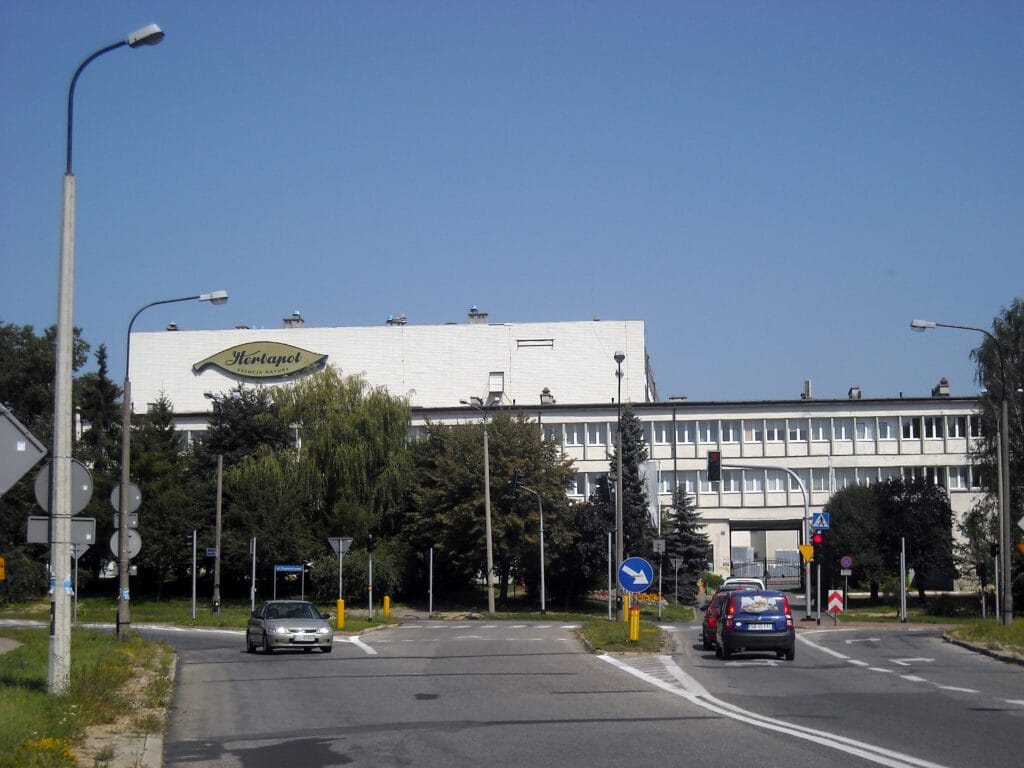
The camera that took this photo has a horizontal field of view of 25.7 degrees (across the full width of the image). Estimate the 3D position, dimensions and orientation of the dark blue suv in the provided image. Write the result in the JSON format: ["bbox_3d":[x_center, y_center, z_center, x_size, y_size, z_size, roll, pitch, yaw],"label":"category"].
[{"bbox_3d":[5.486,5.472,51.379,1.590,1.540,3.550,0,-5,1],"label":"dark blue suv"}]

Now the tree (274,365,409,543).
[{"bbox_3d":[-9.466,5.528,125.560,7.819,13.067,7.819,0,-5,0],"label":"tree"}]

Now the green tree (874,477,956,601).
[{"bbox_3d":[23.388,8.975,130.310,4.753,7.229,4.753,0,-5,0],"label":"green tree"}]

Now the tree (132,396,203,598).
[{"bbox_3d":[-19.690,6.493,128.497,4.115,11.595,4.115,0,-5,0],"label":"tree"}]

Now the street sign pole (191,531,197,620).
[{"bbox_3d":[-11.848,7.115,83.640,0.130,3.310,0.130,0,-5,0],"label":"street sign pole"}]

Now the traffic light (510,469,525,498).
[{"bbox_3d":[0.247,4.470,101.000,0.500,1.270,0.500,0,-5,0],"label":"traffic light"}]

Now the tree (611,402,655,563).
[{"bbox_3d":[6.617,6.460,123.449,2.636,10.479,2.636,0,-5,0],"label":"tree"}]

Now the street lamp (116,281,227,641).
[{"bbox_3d":[-9.639,2.275,64.022,3.150,9.950,0.400,0,-5,0],"label":"street lamp"}]

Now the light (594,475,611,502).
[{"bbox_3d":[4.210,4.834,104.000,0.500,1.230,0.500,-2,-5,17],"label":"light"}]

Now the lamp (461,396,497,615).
[{"bbox_3d":[-1.481,5.538,102.423,1.777,9.877,0.888,0,-5,0],"label":"lamp"}]

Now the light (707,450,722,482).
[{"bbox_3d":[7.866,3.212,87.550,0.526,1.169,0.350,0,-5,0],"label":"light"}]

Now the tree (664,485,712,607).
[{"bbox_3d":[9.757,9.170,126.272,2.800,6.400,2.800,0,-5,0],"label":"tree"}]

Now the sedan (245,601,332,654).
[{"bbox_3d":[-5.760,6.259,58.313,1.700,1.400,4.300,1,-5,-14],"label":"sedan"}]

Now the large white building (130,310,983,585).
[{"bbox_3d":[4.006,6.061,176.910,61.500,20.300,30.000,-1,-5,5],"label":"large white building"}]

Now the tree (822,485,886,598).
[{"bbox_3d":[20.176,9.249,131.290,4.205,6.758,4.205,0,-5,0],"label":"tree"}]

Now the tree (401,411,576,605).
[{"bbox_3d":[-1.397,7.262,130.463,10.000,10.900,9.600,0,-5,0],"label":"tree"}]

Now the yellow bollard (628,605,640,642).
[{"bbox_3d":[3.135,6.142,57.538,0.246,0.891,0.246,0,-5,0],"label":"yellow bollard"}]

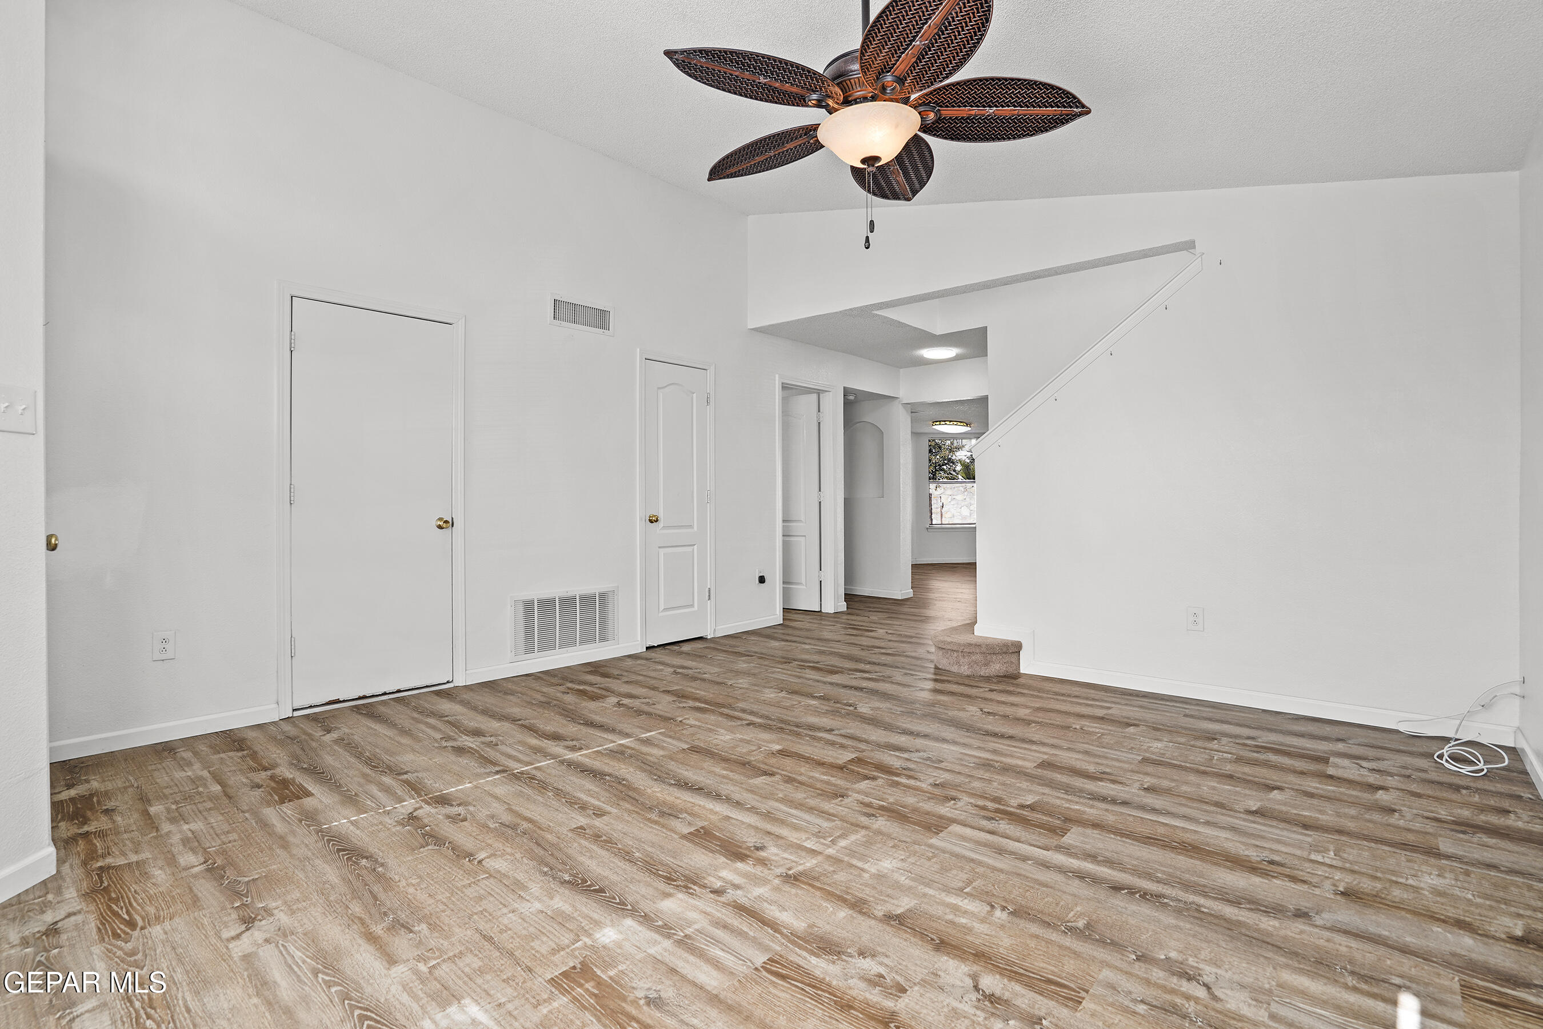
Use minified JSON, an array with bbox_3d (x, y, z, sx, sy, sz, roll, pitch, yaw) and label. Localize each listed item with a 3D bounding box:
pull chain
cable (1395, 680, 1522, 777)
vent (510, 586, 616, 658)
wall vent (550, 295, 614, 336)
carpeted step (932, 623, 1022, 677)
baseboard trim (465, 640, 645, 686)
[{"bbox_3d":[0.297,-0.934,2.100,0.030,0.251,0.022,0,0,0],"label":"pull chain"},{"bbox_3d":[2.737,0.809,2.732,0.360,0.310,0.560,0,0,42],"label":"cable"},{"bbox_3d":[-1.323,0.692,4.383,0.020,0.410,0.780,0,0,42],"label":"vent"},{"bbox_3d":[-1.234,-1.297,4.484,0.020,0.200,0.475,0,0,42],"label":"wall vent"},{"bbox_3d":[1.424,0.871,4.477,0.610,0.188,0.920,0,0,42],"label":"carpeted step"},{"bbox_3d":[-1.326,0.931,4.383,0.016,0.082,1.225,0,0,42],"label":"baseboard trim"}]

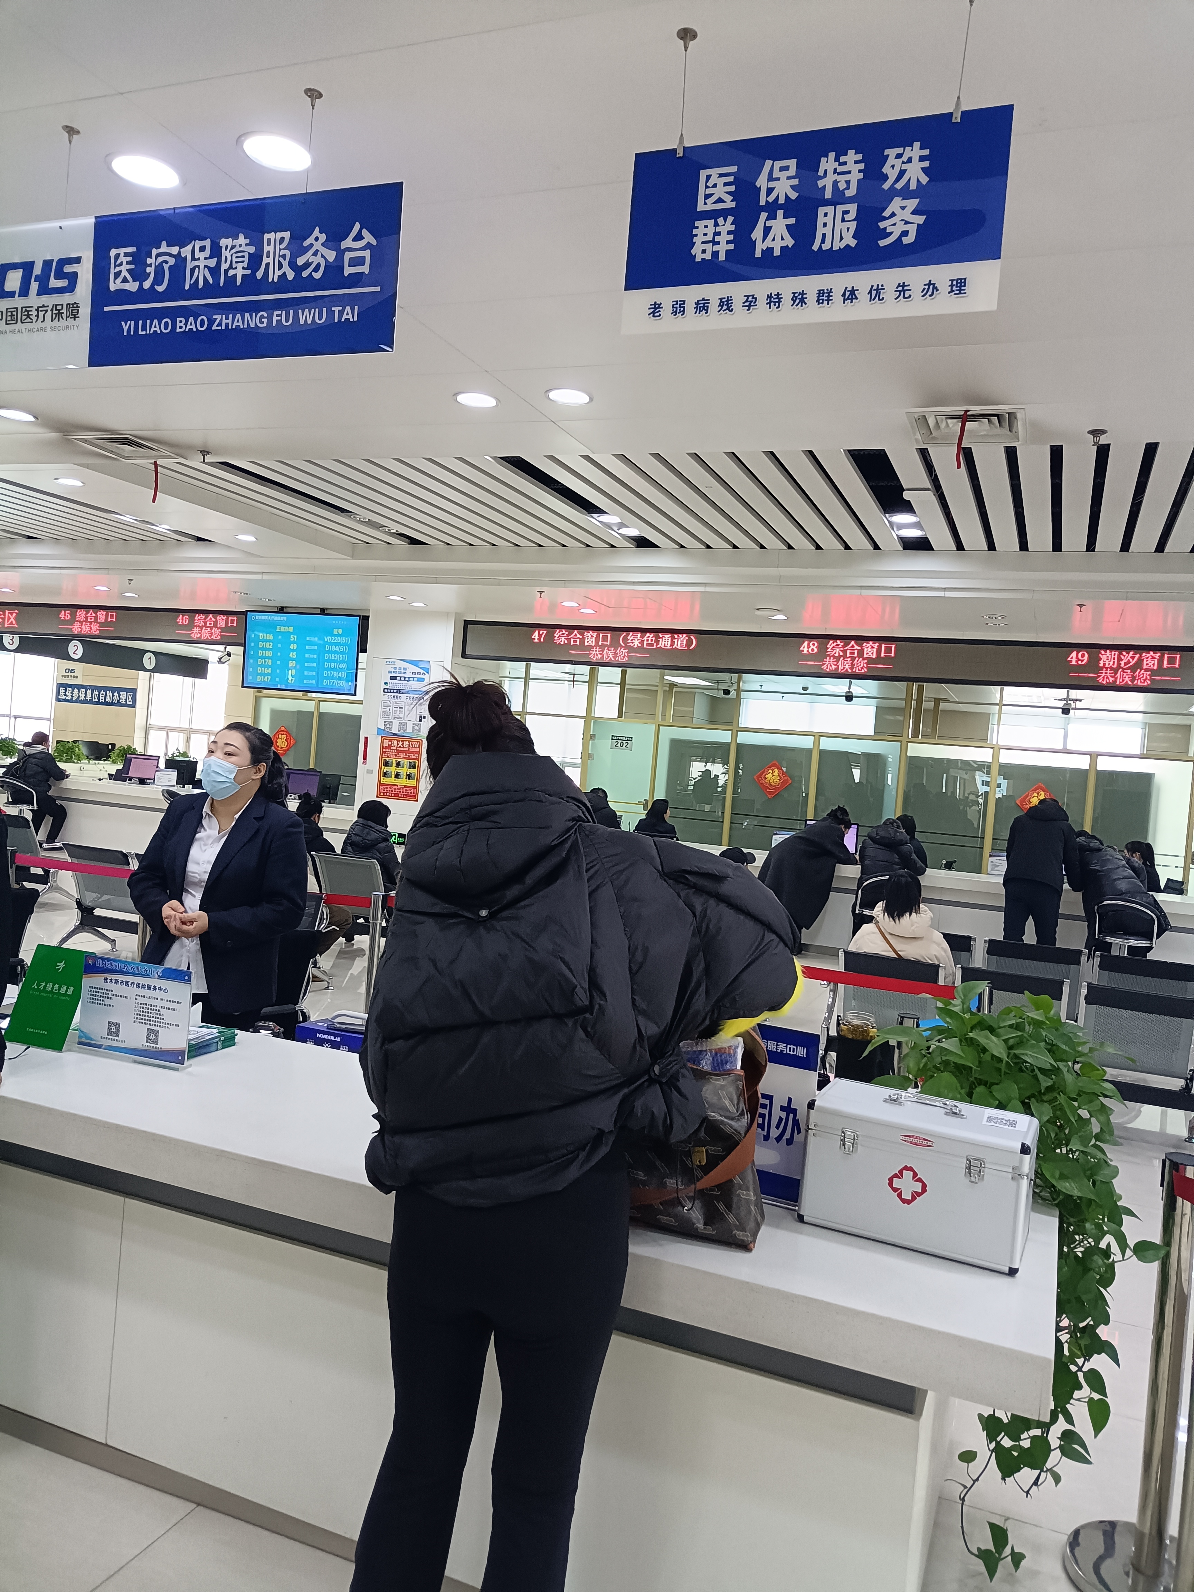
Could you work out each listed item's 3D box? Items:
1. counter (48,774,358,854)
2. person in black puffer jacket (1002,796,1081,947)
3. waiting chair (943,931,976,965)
[{"bbox_3d":[-4.505,0.479,13.979,4.400,0.880,0.800,5,1,21],"label":"counter"},{"bbox_3d":[3.609,0.792,9.728,0.560,1.590,0.460,5,1,22],"label":"person in black puffer jacket"},{"bbox_3d":[1.940,1.132,7.067,0.520,0.750,0.640,6,1,21],"label":"waiting chair"}]

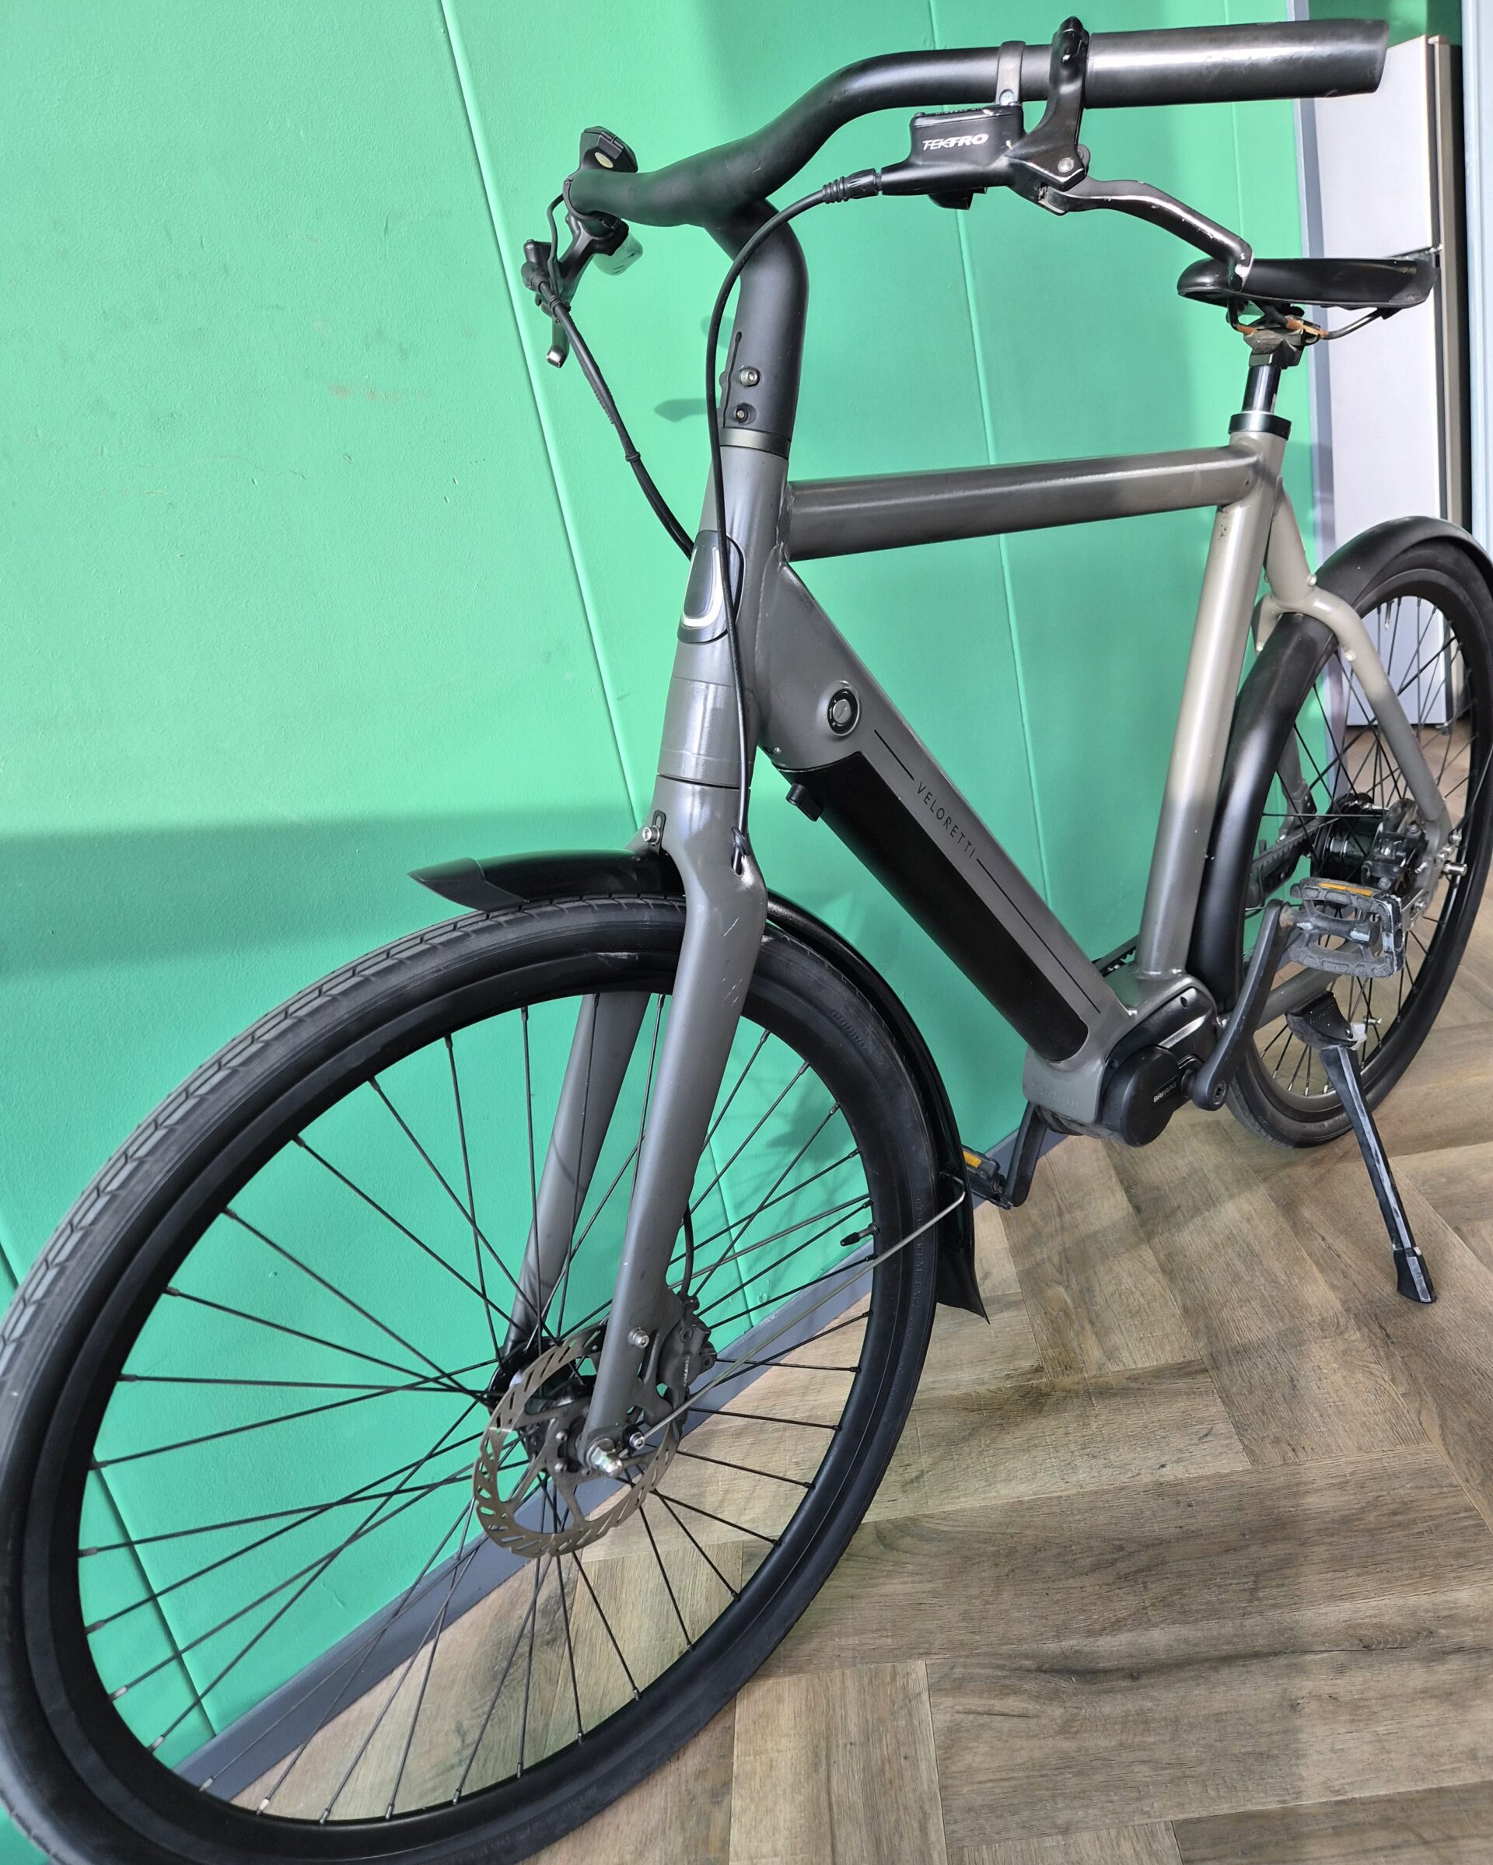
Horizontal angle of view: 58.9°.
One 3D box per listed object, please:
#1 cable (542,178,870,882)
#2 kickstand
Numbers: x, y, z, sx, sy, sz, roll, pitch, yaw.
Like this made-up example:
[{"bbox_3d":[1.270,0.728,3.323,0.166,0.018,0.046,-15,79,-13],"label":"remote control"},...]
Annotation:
[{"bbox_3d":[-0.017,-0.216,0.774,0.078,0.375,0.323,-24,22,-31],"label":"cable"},{"bbox_3d":[0.642,0.209,1.364,0.110,0.300,0.145,-26,23,-35],"label":"kickstand"}]

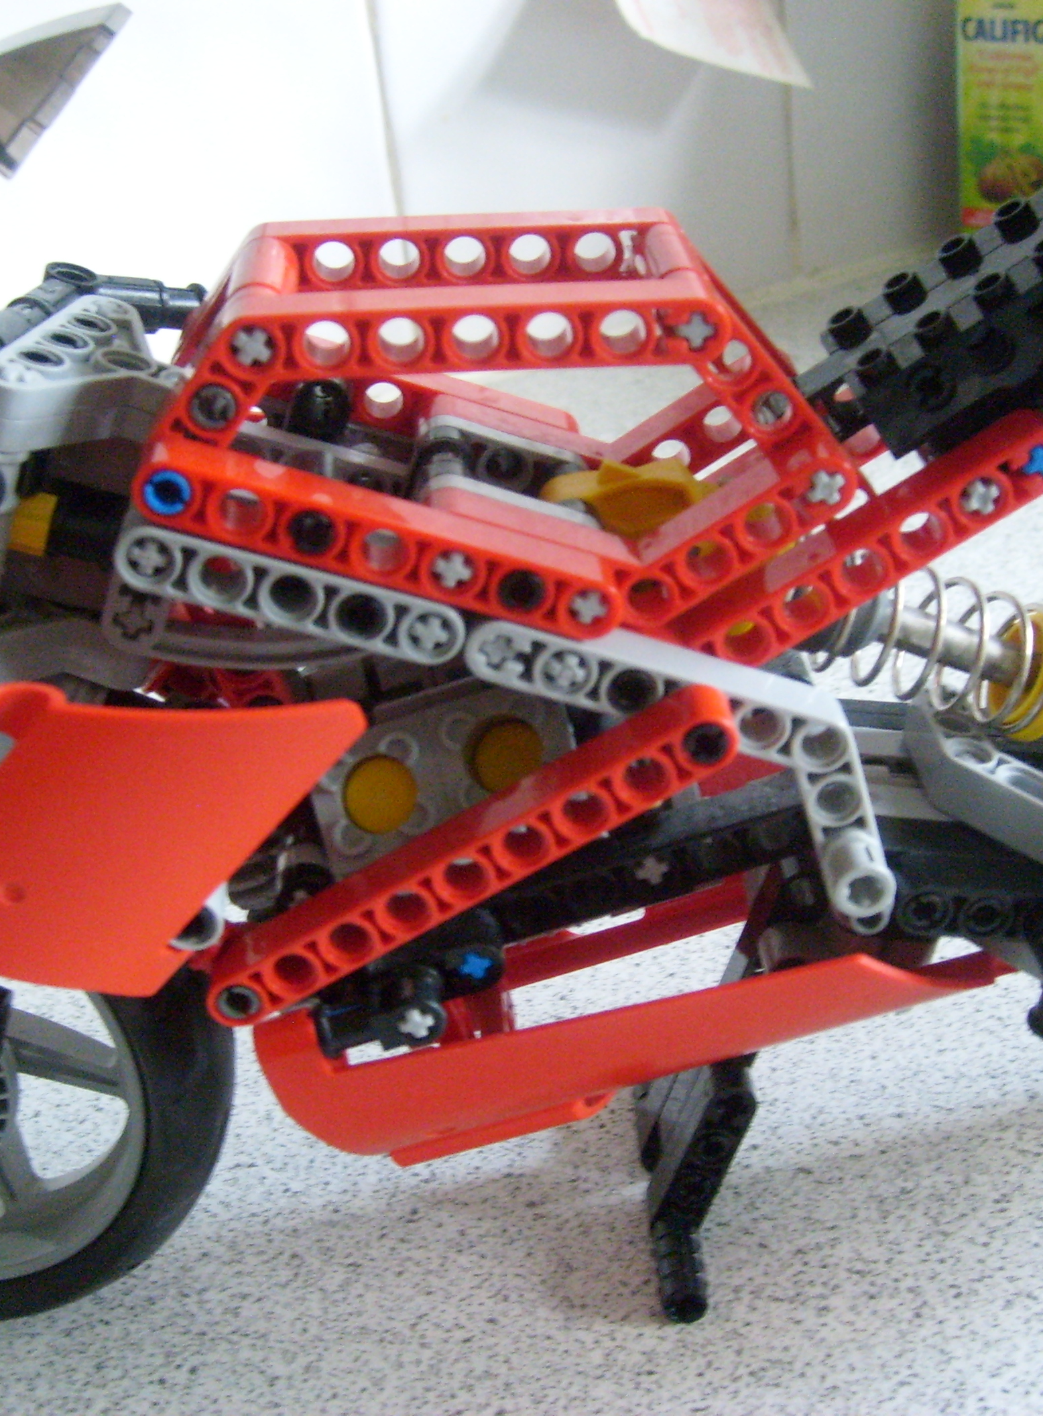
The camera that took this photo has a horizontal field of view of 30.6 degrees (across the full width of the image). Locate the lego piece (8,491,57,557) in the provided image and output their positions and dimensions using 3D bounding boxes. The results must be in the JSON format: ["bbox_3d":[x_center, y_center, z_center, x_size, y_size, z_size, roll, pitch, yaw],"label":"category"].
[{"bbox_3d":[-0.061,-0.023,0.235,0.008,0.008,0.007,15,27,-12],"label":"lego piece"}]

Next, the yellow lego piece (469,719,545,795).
[{"bbox_3d":[-0.001,0.007,0.239,0.010,0.010,0.005,-3,-15,9],"label":"yellow lego piece"}]

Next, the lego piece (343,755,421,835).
[{"bbox_3d":[-0.017,0.011,0.238,0.010,0.010,0.005,-3,-15,9],"label":"lego piece"}]

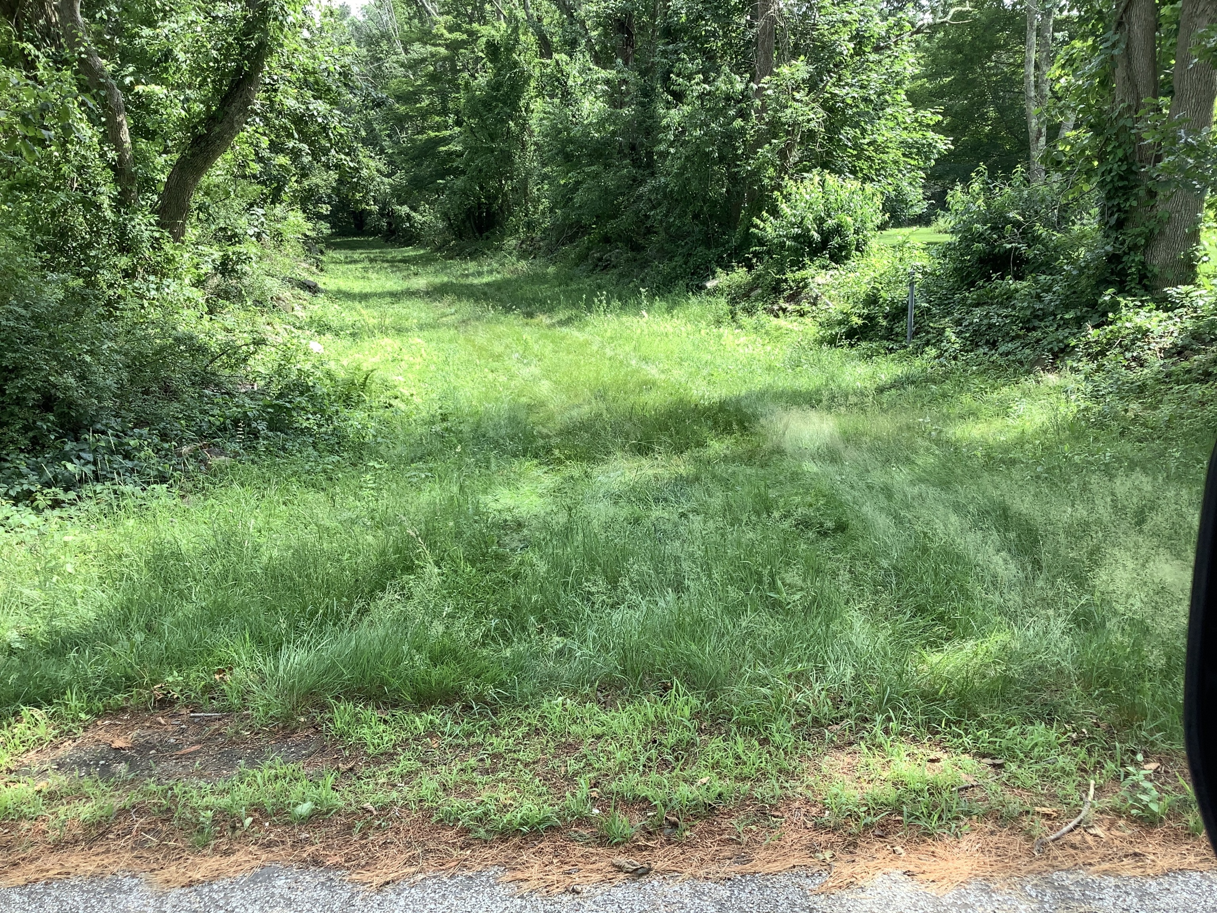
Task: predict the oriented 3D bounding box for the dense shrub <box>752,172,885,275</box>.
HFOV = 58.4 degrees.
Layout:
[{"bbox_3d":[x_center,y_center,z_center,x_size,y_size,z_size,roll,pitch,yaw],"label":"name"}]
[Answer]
[{"bbox_3d":[3.332,-3.643,17.323,2.100,1.730,1.900,0,13,0],"label":"dense shrub"}]

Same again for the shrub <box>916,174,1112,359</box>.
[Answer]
[{"bbox_3d":[4.681,-2.263,12.611,2.200,1.970,1.900,0,13,0],"label":"shrub"}]

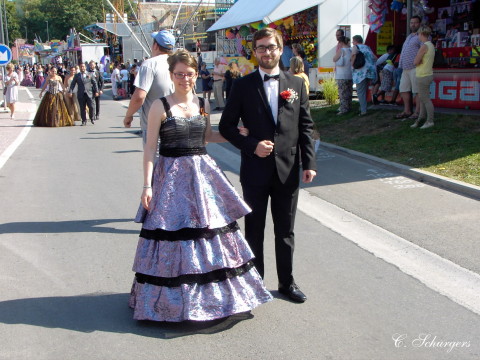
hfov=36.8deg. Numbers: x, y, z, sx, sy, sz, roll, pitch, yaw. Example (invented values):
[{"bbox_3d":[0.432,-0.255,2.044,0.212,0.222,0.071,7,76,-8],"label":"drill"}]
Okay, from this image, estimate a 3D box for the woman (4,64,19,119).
[{"bbox_3d":[-6.867,-2.660,21.700,0.470,1.640,0.380,-3,9,-14],"label":"woman"}]

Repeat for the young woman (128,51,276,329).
[{"bbox_3d":[-0.259,0.001,4.720,0.980,1.690,0.920,-2,9,-7],"label":"young woman"}]

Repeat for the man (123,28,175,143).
[{"bbox_3d":[-0.847,-0.484,6.900,0.640,1.860,0.550,-6,10,-30],"label":"man"}]

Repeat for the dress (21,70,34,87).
[{"bbox_3d":[-16.208,-7.720,55.000,1.030,1.250,0.850,-3,9,-12],"label":"dress"}]

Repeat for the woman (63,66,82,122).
[{"bbox_3d":[-5.080,-2.665,22.200,0.850,1.620,0.800,-3,9,-12],"label":"woman"}]

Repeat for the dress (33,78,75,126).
[{"bbox_3d":[-5.377,-2.277,20.823,1.160,1.360,1.050,-3,9,-12],"label":"dress"}]

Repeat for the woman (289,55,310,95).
[{"bbox_3d":[0.858,-0.955,10.400,0.500,1.620,0.380,-1,9,3],"label":"woman"}]

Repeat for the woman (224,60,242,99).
[{"bbox_3d":[-0.203,-2.856,22.500,0.520,1.630,0.380,-3,9,-14],"label":"woman"}]

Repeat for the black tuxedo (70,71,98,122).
[{"bbox_3d":[-4.528,-2.393,21.000,0.780,1.500,0.480,-3,9,-12],"label":"black tuxedo"}]

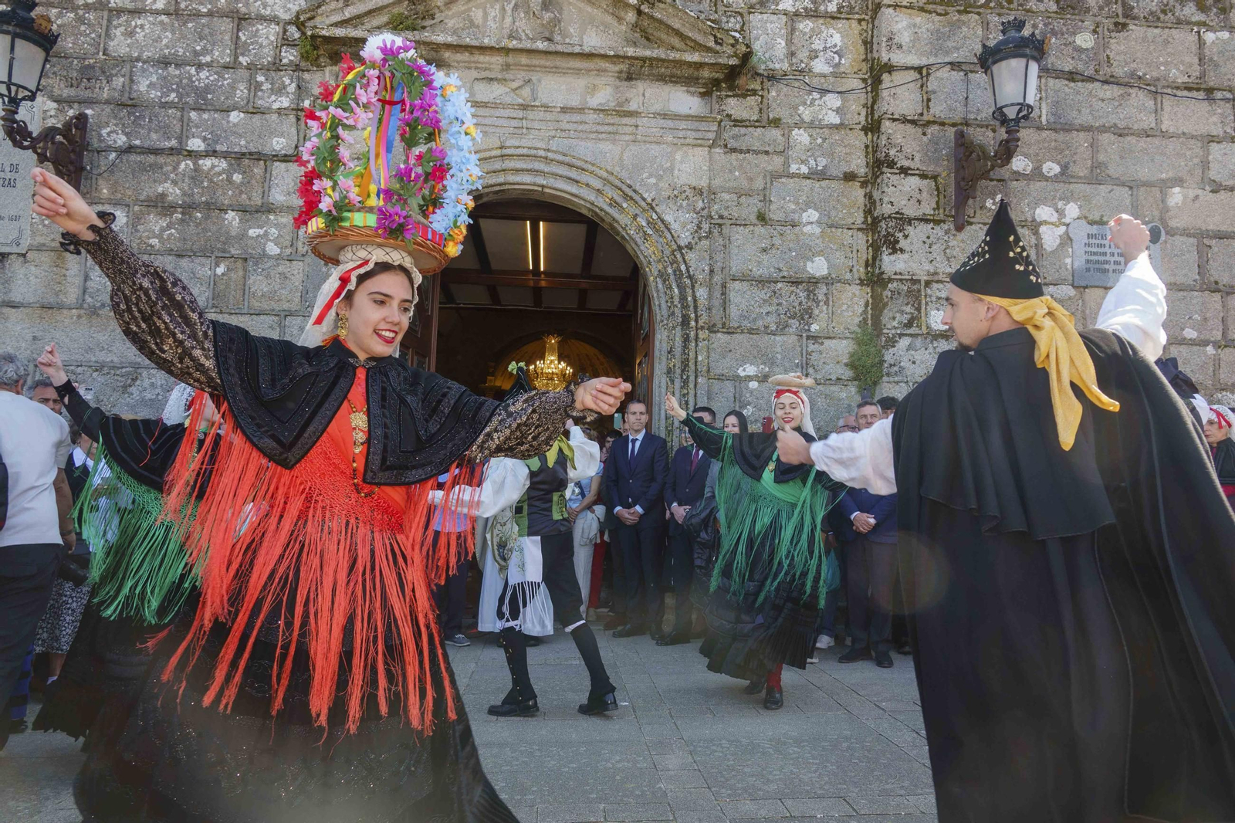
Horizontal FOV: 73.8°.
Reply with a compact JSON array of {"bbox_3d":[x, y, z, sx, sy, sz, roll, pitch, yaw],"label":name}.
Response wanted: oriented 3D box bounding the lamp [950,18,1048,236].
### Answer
[{"bbox_3d":[2.765,-2.127,6.062,0.500,1.309,1.026,1,-5,-5],"label":"lamp"}]

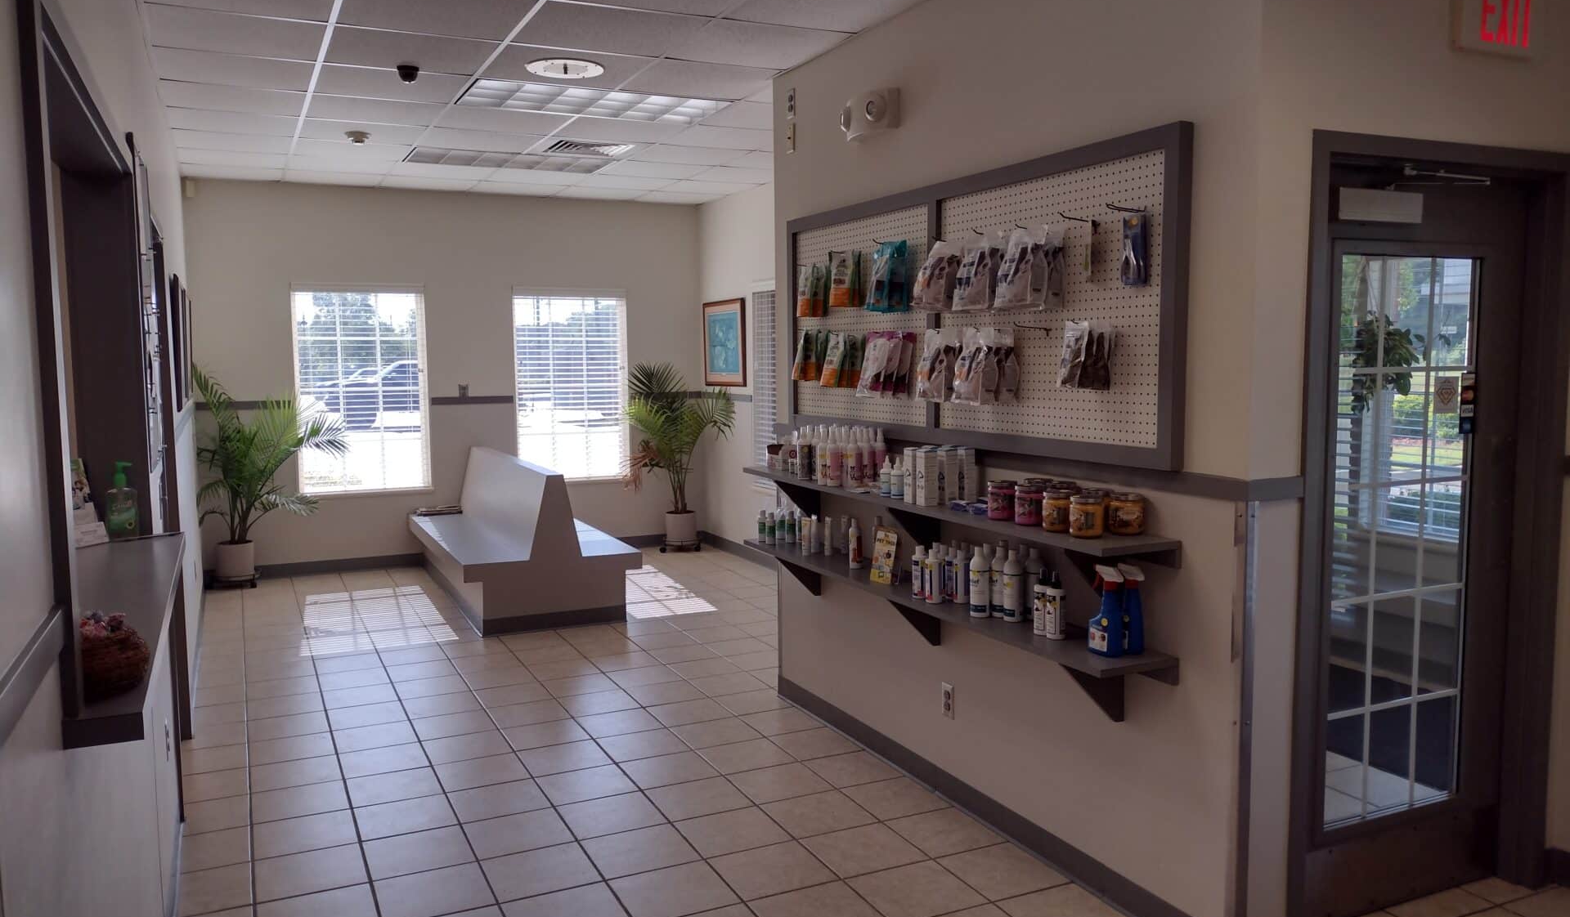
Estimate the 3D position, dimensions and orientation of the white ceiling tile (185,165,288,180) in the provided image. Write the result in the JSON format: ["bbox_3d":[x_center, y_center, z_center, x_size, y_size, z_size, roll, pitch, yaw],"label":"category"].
[{"bbox_3d":[-3.484,-1.810,7.738,0.590,0.015,0.600,-3,5,-25],"label":"white ceiling tile"}]

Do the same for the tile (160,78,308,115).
[{"bbox_3d":[-2.500,-1.647,5.579,0.595,0.018,0.603,-3,6,-24],"label":"tile"}]

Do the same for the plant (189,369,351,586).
[{"bbox_3d":[-3.283,0.134,7.881,0.900,1.450,0.850,-3,5,-25],"label":"plant"}]

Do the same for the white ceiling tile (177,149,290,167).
[{"bbox_3d":[-3.281,-1.779,7.302,0.586,0.018,0.605,-3,5,-24],"label":"white ceiling tile"}]

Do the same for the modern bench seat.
[{"bbox_3d":[-1.723,0.421,7.748,0.995,0.865,2.200,-3,6,-24],"label":"modern bench seat"}]

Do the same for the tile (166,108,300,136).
[{"bbox_3d":[-2.751,-1.679,6.131,0.581,0.020,0.600,-3,5,-25],"label":"tile"}]

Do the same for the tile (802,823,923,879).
[{"bbox_3d":[0.245,1.217,3.796,0.307,0.010,0.307,-3,6,-24],"label":"tile"}]

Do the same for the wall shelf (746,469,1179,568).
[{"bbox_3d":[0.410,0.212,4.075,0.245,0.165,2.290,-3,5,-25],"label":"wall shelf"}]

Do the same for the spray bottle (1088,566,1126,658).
[{"bbox_3d":[0.827,0.390,3.157,0.062,0.222,0.108,-3,5,-25],"label":"spray bottle"}]

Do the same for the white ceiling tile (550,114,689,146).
[{"bbox_3d":[-0.867,-1.730,6.427,0.603,0.018,0.603,-3,6,-24],"label":"white ceiling tile"}]

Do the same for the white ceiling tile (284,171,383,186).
[{"bbox_3d":[-2.939,-1.832,7.988,0.602,0.018,0.498,-3,6,-24],"label":"white ceiling tile"}]

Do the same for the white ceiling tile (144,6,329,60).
[{"bbox_3d":[-1.988,-1.556,4.475,0.580,0.020,0.600,-3,6,-25],"label":"white ceiling tile"}]

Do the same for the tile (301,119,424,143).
[{"bbox_3d":[-2.202,-1.705,6.376,0.602,0.018,0.602,-3,6,-24],"label":"tile"}]

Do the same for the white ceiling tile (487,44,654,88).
[{"bbox_3d":[-0.891,-1.601,4.976,0.600,0.020,0.600,-3,6,-25],"label":"white ceiling tile"}]

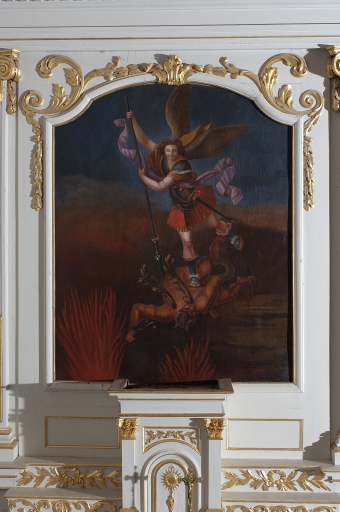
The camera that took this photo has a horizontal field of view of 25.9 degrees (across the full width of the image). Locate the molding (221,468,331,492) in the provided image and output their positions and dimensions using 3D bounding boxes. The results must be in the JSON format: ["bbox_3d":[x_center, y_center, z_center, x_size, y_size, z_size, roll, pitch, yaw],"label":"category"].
[{"bbox_3d":[0.737,1.560,5.138,0.771,0.170,0.040,0,0,2],"label":"molding"}]

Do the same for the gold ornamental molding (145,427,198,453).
[{"bbox_3d":[0.013,1.268,5.090,0.398,0.186,0.030,0,0,1],"label":"gold ornamental molding"}]

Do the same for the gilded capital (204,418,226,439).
[{"bbox_3d":[0.310,1.181,5.030,0.149,0.146,0.120,0,0,1],"label":"gilded capital"}]

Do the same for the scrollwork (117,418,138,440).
[{"bbox_3d":[-0.288,1.182,5.035,0.148,0.146,0.120,0,0,1],"label":"scrollwork"}]

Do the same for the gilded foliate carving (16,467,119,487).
[{"bbox_3d":[-0.708,1.562,5.201,0.745,0.155,0.040,0,0,2],"label":"gilded foliate carving"}]

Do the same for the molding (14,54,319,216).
[{"bbox_3d":[0.015,-0.893,5.350,2.176,1.142,0.110,0,0,2],"label":"molding"}]

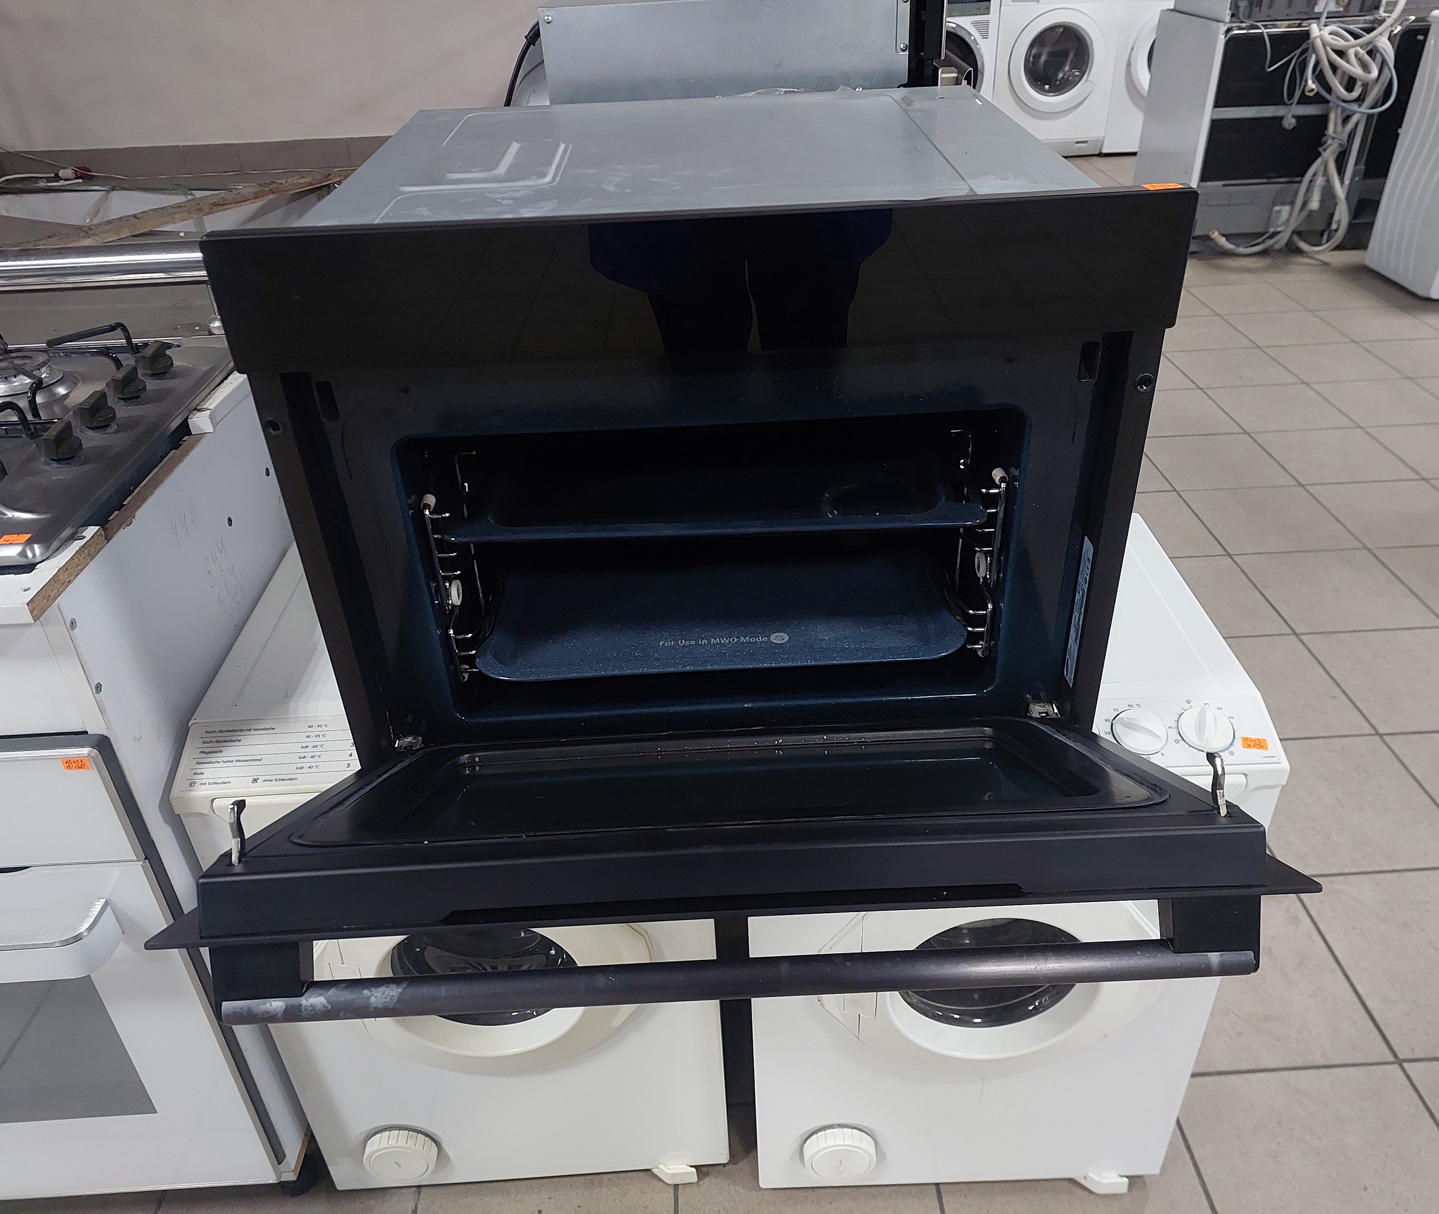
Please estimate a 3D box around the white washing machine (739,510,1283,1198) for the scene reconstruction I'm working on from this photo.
[{"bbox_3d":[0.270,0.306,1.282,0.478,0.684,0.438,-2,32,0],"label":"white washing machine"}]

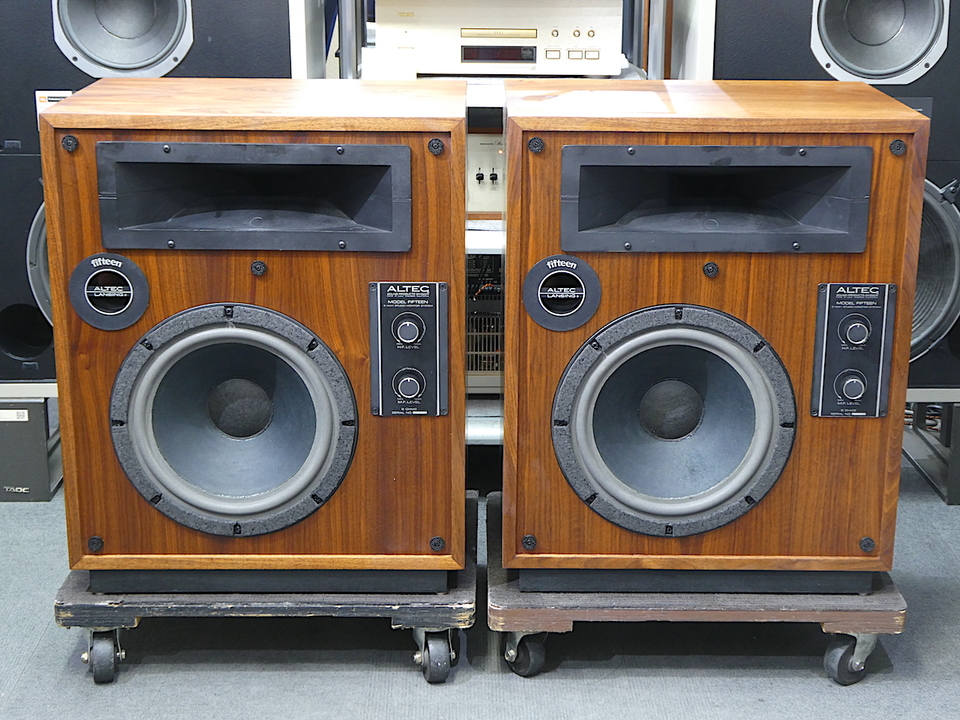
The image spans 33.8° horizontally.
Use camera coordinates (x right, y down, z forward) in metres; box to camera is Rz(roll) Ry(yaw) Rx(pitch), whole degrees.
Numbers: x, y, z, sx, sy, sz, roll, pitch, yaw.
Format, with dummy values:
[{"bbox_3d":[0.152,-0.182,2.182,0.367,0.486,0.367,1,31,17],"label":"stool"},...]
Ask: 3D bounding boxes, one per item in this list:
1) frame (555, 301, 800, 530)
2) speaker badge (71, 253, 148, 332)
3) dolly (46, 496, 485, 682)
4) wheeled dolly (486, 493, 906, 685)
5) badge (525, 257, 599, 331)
[{"bbox_3d":[0.325,0.101,2.660,0.410,0.410,0.045,0,17,0],"label":"frame"},{"bbox_3d":[-0.602,-0.110,2.564,0.130,0.130,0.012,0,17,-1],"label":"speaker badge"},{"bbox_3d":[-0.368,0.423,2.987,0.728,0.170,0.530,0,17,-1],"label":"dolly"},{"bbox_3d":[0.377,0.431,2.994,0.725,0.170,0.530,0,17,0],"label":"wheeled dolly"},{"bbox_3d":[0.133,-0.110,2.584,0.129,0.129,0.012,0,17,0],"label":"badge"}]

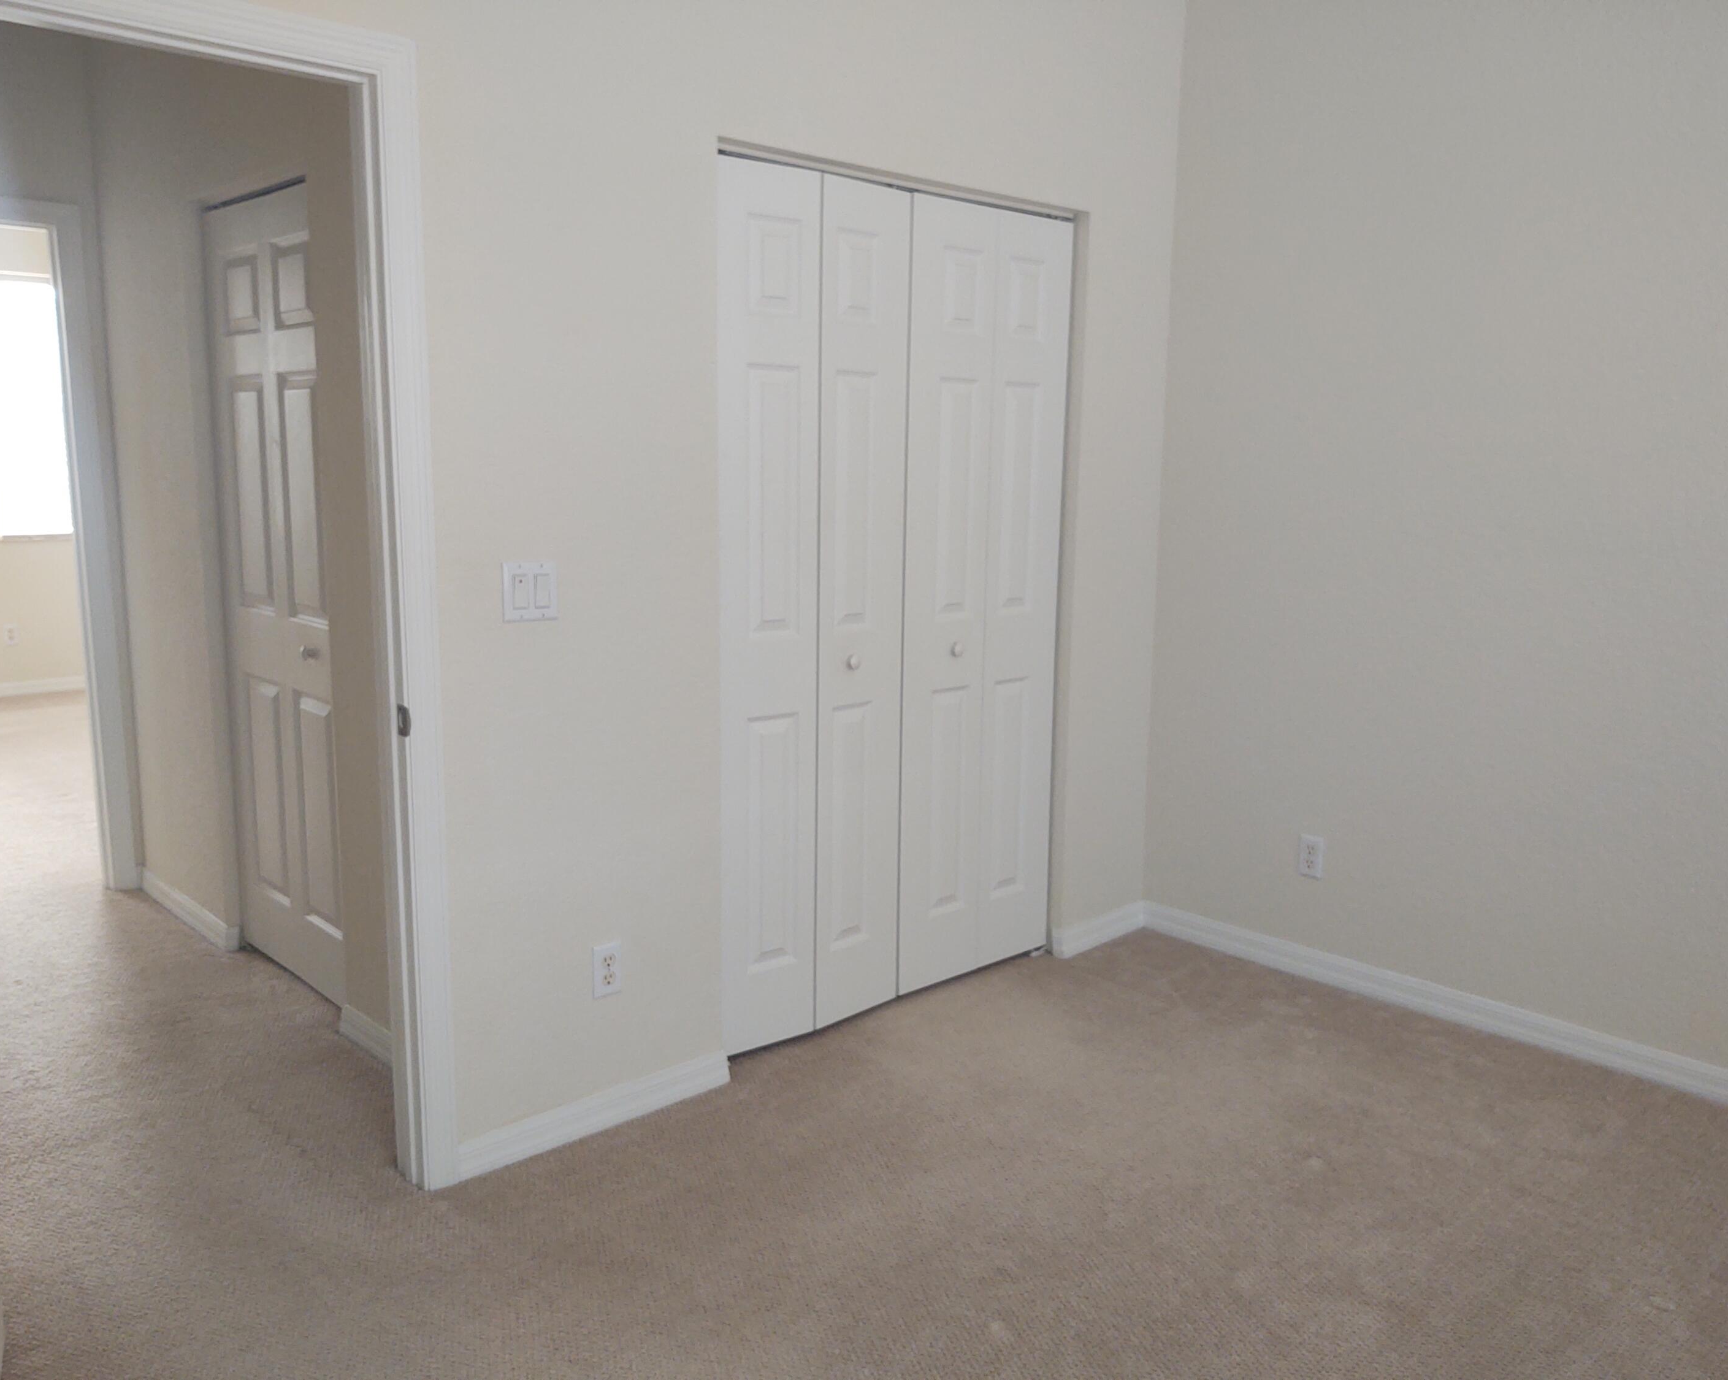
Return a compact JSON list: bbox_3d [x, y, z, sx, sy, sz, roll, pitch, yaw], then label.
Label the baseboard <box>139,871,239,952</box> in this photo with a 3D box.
[{"bbox_3d":[-2.066,0.648,4.343,0.015,0.080,0.780,-8,13,-43],"label":"baseboard"}]

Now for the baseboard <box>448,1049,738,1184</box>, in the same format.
[{"bbox_3d":[-0.551,0.890,3.042,0.683,0.078,0.015,-8,13,-43],"label":"baseboard"}]

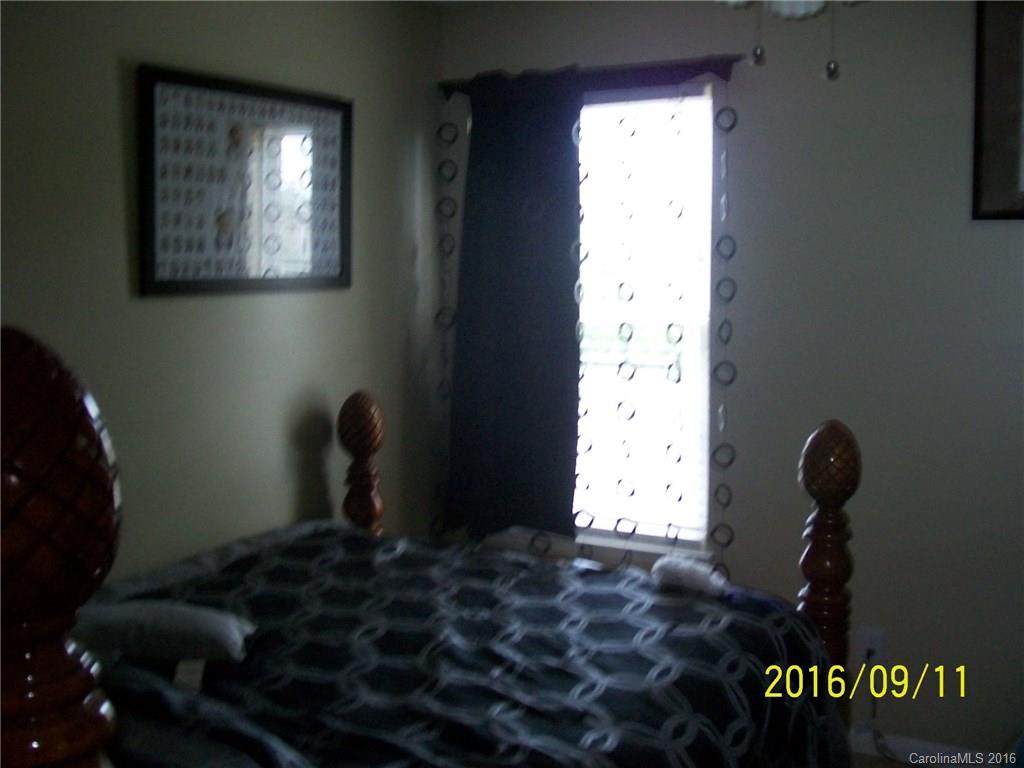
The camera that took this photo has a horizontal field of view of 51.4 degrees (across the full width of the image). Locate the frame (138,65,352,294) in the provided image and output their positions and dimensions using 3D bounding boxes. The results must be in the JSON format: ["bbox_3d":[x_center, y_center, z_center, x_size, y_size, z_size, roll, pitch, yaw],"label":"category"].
[{"bbox_3d":[-0.774,-0.590,3.239,0.030,0.612,0.845,7,8,33],"label":"frame"}]

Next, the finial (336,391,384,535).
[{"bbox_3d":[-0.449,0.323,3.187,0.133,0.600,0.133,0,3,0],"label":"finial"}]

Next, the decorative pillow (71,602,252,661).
[{"bbox_3d":[-0.640,0.430,1.860,0.400,0.120,0.260,1,3,14],"label":"decorative pillow"}]

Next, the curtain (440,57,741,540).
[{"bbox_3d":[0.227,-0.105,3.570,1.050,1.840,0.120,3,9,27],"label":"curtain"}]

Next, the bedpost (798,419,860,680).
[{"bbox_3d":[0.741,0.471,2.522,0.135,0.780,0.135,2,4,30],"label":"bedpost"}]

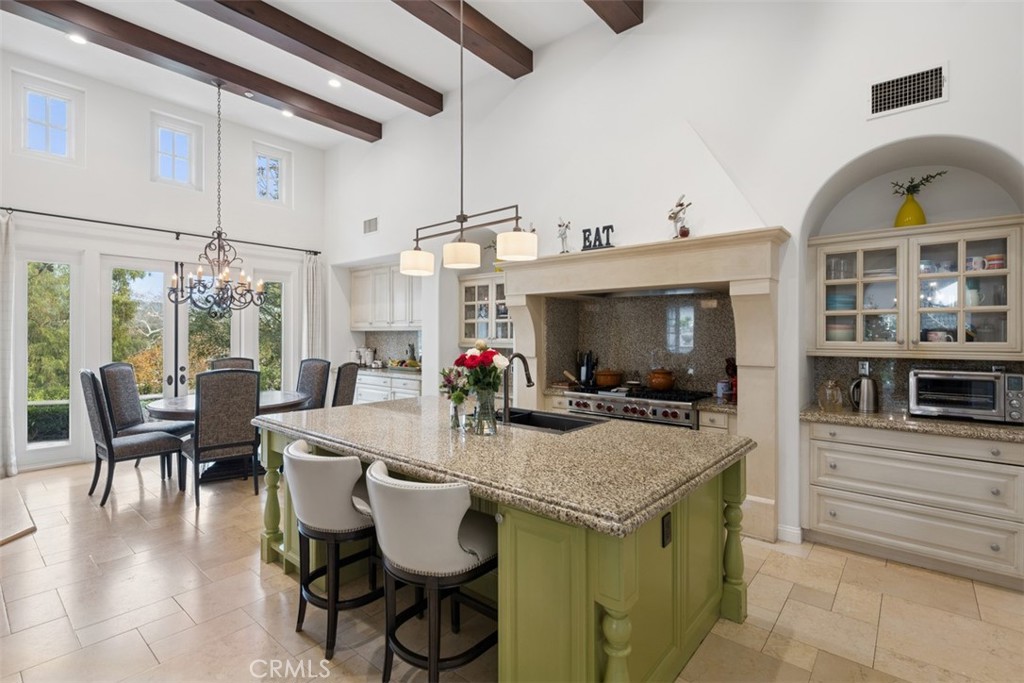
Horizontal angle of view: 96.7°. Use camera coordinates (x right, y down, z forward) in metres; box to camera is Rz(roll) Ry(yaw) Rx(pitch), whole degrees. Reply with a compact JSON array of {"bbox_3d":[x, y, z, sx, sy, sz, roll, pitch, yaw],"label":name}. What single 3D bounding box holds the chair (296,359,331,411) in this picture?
[{"bbox_3d":[-2.637,0.799,5.512,0.520,1.150,0.670,0,1,24],"label":"chair"}]

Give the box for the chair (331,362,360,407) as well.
[{"bbox_3d":[-2.146,0.830,5.180,0.690,1.160,0.520,0,0,4],"label":"chair"}]

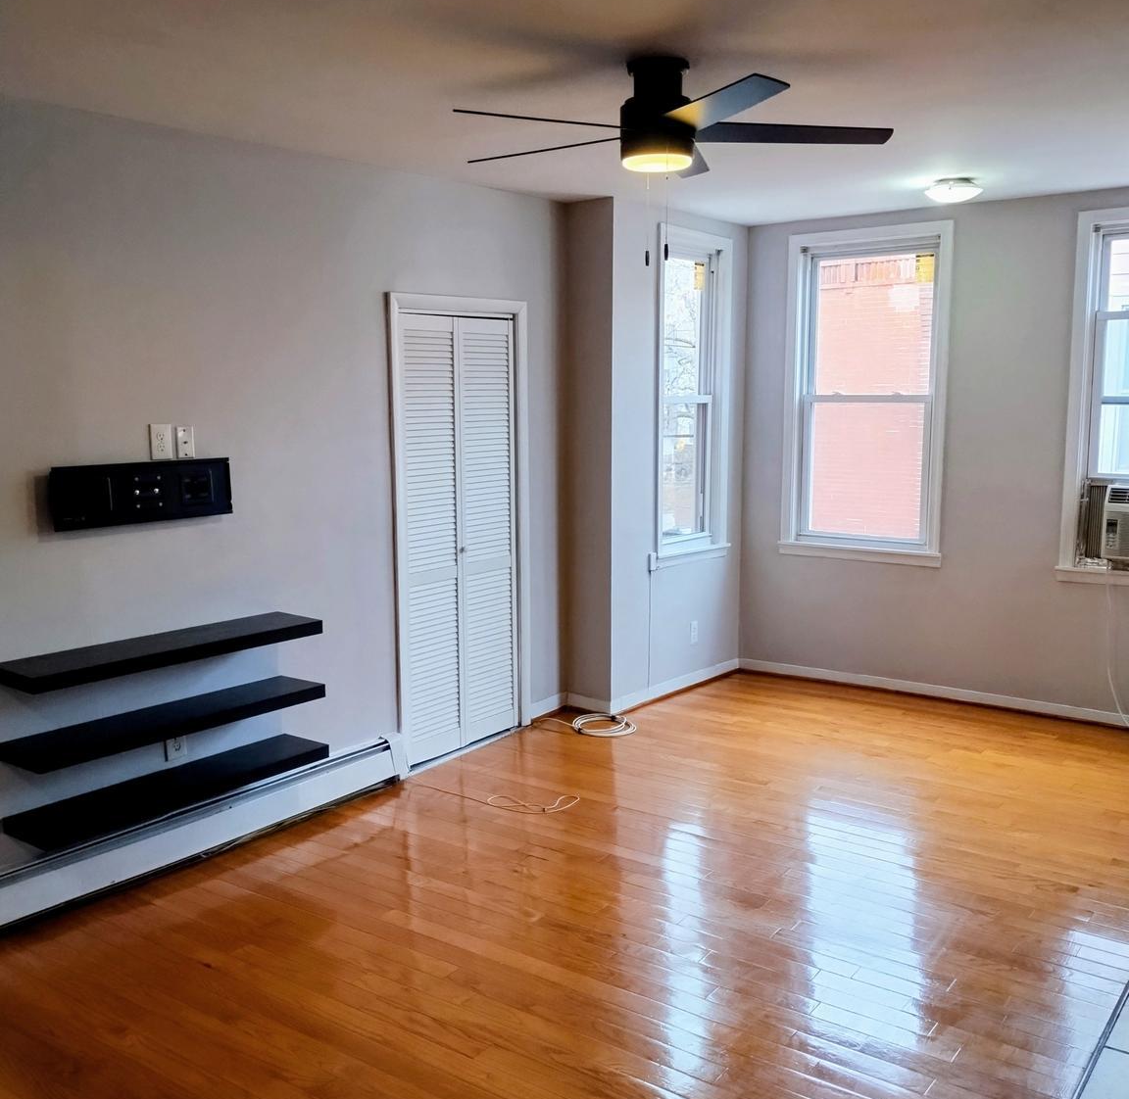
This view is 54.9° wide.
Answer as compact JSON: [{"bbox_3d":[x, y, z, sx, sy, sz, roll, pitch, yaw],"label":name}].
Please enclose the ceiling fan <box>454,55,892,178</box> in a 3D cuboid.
[{"bbox_3d":[0.227,-1.225,3.056,1.250,0.300,1.290,-7,11,-36],"label":"ceiling fan"}]

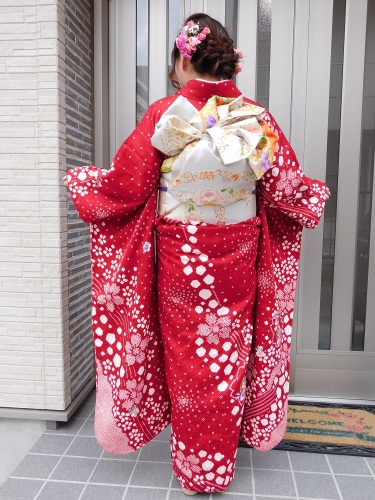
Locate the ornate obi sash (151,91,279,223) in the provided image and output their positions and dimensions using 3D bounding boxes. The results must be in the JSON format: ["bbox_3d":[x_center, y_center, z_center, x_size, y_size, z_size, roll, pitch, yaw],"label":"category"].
[{"bbox_3d":[0.075,-0.284,1.448,0.390,0.400,0.310,1,6,0],"label":"ornate obi sash"}]

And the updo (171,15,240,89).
[{"bbox_3d":[0.053,-0.658,1.437,0.210,0.230,0.220,-4,8,-38],"label":"updo"}]

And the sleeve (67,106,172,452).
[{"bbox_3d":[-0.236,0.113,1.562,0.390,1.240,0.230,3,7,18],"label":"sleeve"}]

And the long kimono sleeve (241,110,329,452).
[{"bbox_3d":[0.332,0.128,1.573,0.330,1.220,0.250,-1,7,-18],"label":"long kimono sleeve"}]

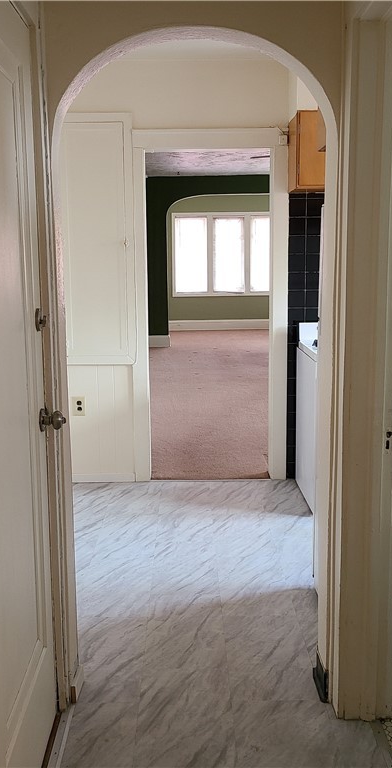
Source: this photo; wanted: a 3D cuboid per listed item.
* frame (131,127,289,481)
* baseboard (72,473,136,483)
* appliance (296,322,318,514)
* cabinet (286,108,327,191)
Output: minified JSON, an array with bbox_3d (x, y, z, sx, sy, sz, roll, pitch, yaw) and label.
[{"bbox_3d":[0.087,-0.450,4.718,0.933,2.141,0.125,-1,10,0],"label":"frame"},{"bbox_3d":[-0.621,0.591,4.842,0.484,0.058,0.018,-1,10,0],"label":"baseboard"},{"bbox_3d":[0.973,0.169,4.444,0.680,1.000,0.680,-1,10,0],"label":"appliance"},{"bbox_3d":[0.861,-1.306,4.356,0.630,0.410,0.365,-1,10,0],"label":"cabinet"}]

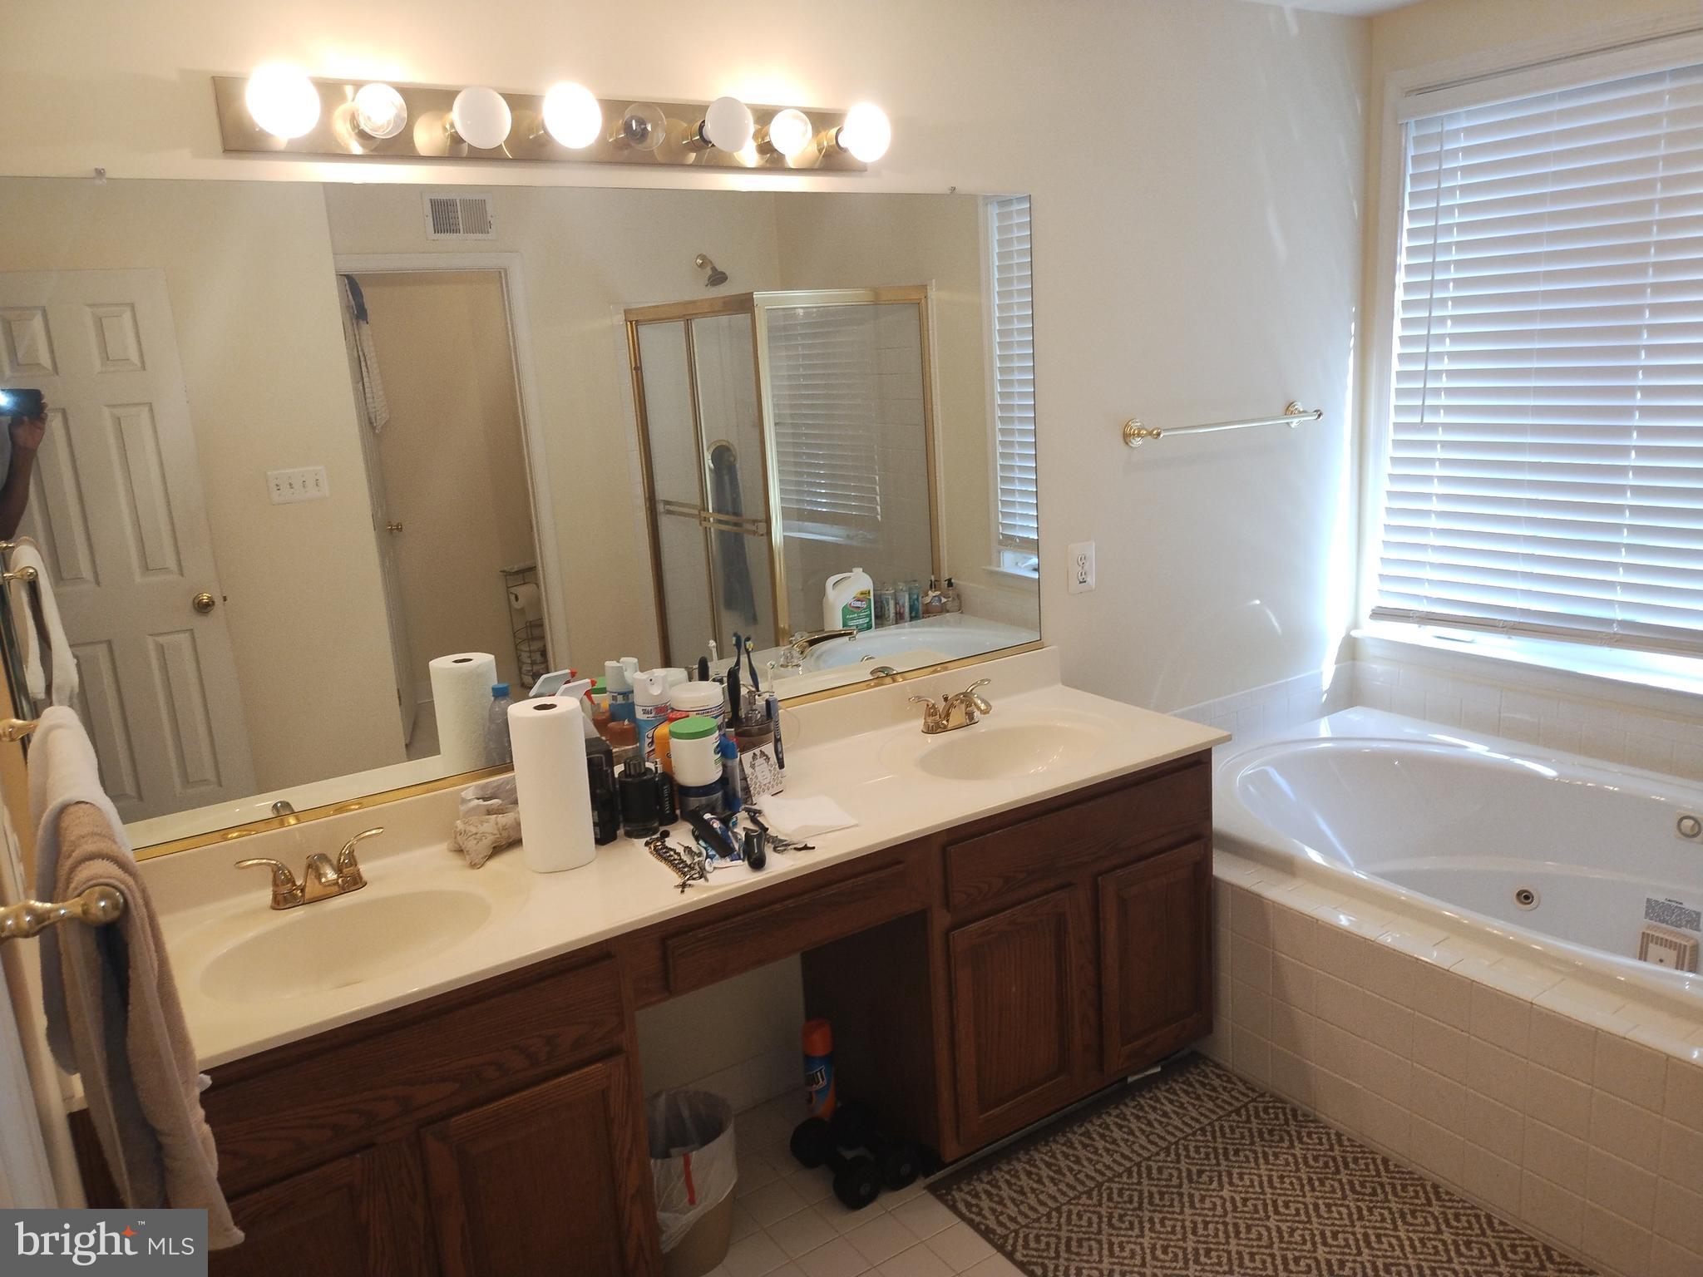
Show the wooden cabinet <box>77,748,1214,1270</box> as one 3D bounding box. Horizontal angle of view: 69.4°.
[{"bbox_3d":[-0.226,0.738,2.370,2.061,0.761,0.553,-12,15,-32],"label":"wooden cabinet"}]

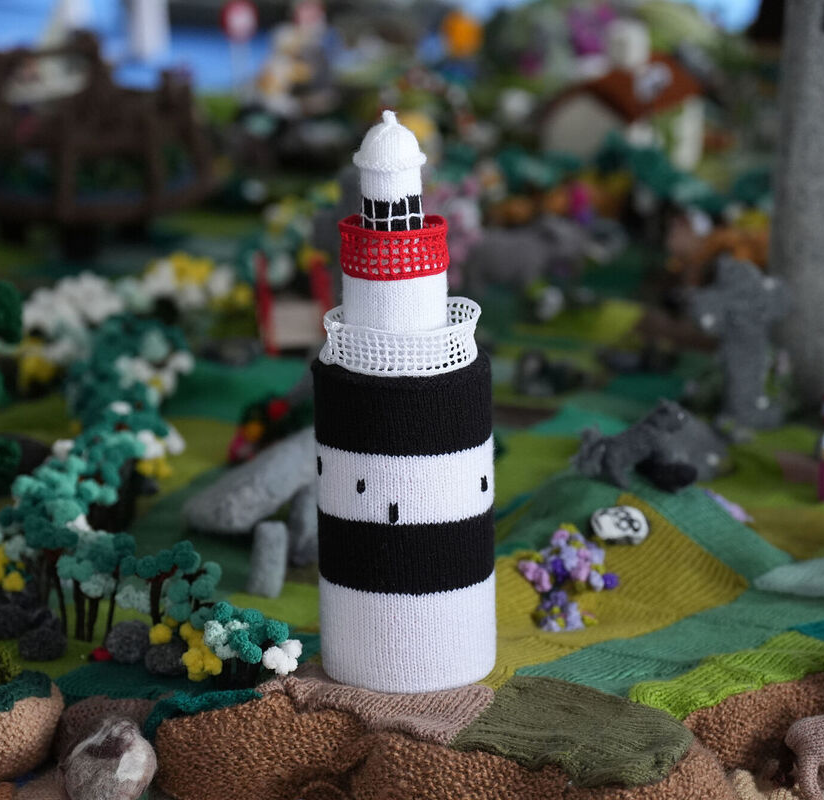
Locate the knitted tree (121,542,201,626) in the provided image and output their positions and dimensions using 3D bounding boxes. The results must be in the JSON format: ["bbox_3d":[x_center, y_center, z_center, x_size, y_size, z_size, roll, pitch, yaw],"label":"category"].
[{"bbox_3d":[-0.174,0.131,2.478,0.051,0.063,0.045,0,13,0],"label":"knitted tree"}]

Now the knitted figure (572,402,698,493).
[{"bbox_3d":[0.173,0.036,2.740,0.090,0.066,0.042,2,14,10],"label":"knitted figure"}]

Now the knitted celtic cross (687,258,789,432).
[{"bbox_3d":[0.277,-0.047,3.036,0.078,0.148,0.032,-2,14,-10],"label":"knitted celtic cross"}]

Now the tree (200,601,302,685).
[{"bbox_3d":[-0.107,0.162,2.378,0.065,0.050,0.055,0,13,0],"label":"tree"}]

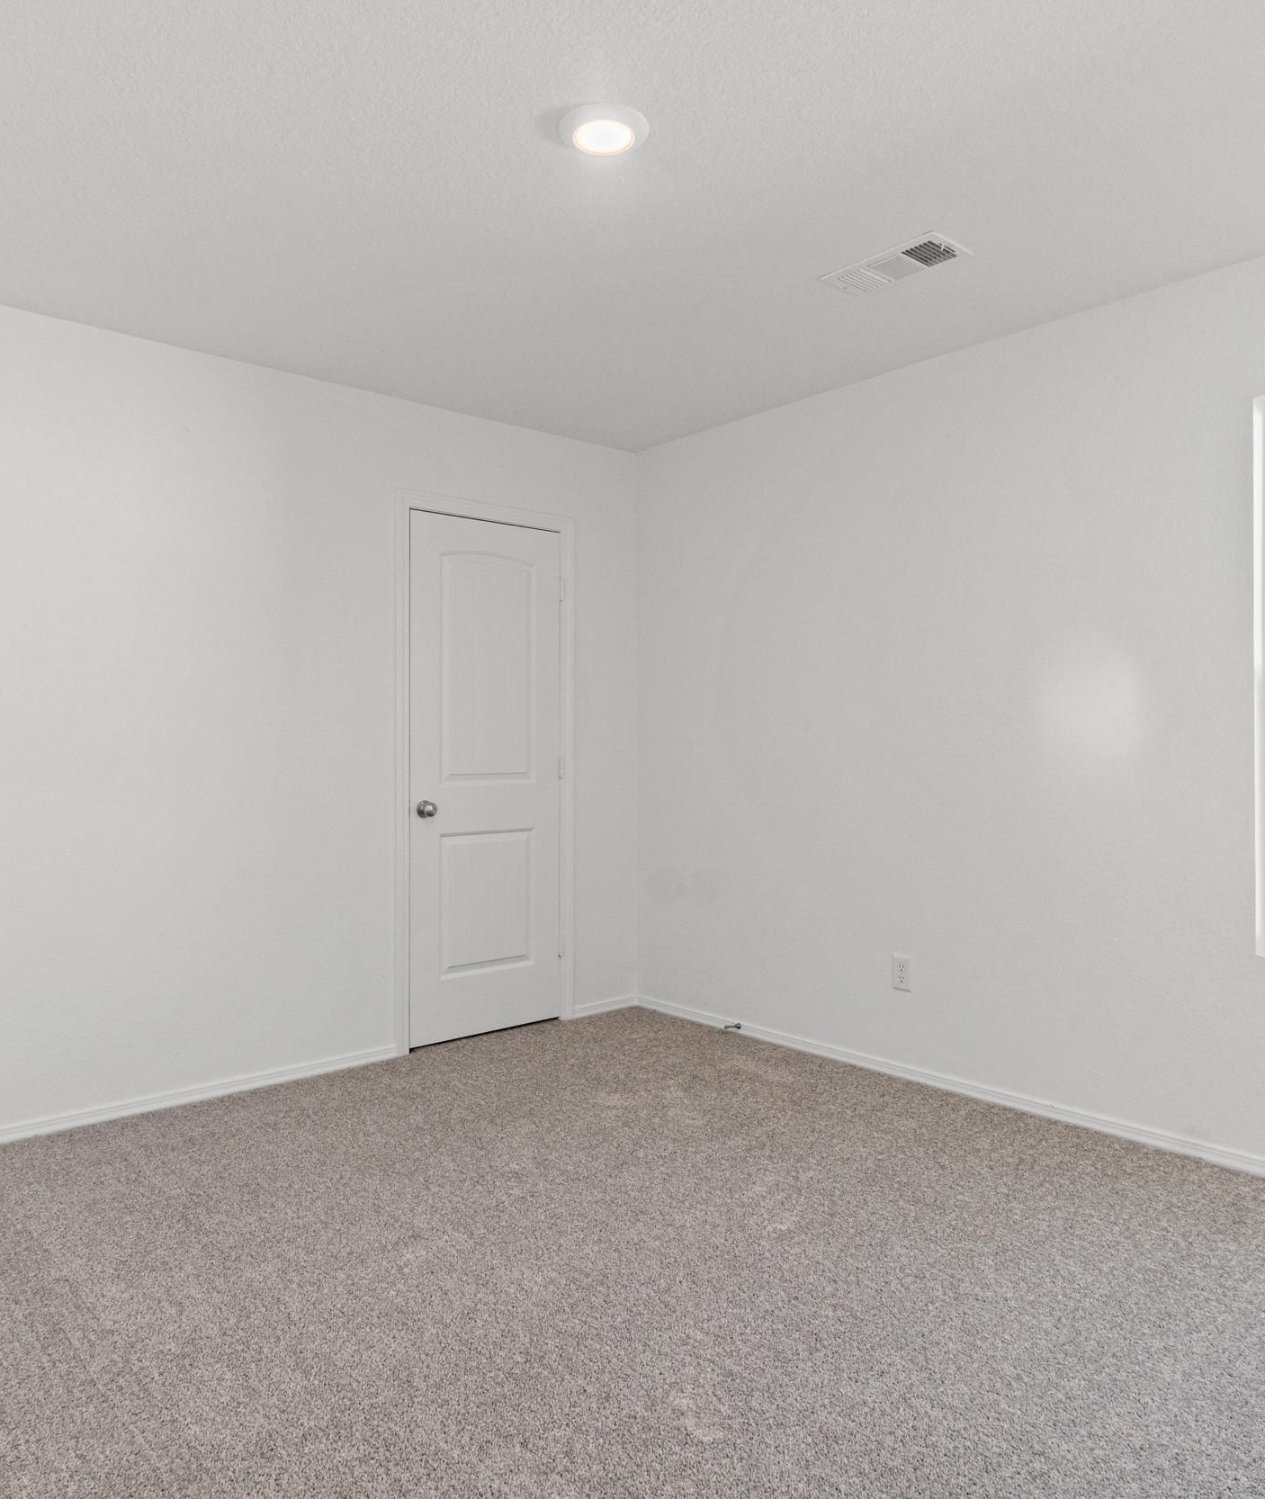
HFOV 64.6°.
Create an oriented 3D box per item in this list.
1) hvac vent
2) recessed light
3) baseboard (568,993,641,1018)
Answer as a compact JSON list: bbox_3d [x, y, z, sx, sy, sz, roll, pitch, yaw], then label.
[{"bbox_3d":[0.708,-1.293,2.699,0.178,0.020,0.344,0,0,-42],"label":"hvac vent"},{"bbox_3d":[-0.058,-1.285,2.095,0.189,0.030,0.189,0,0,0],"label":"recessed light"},{"bbox_3d":[-0.111,1.110,4.290,0.346,0.050,0.014,0,0,-39],"label":"baseboard"}]

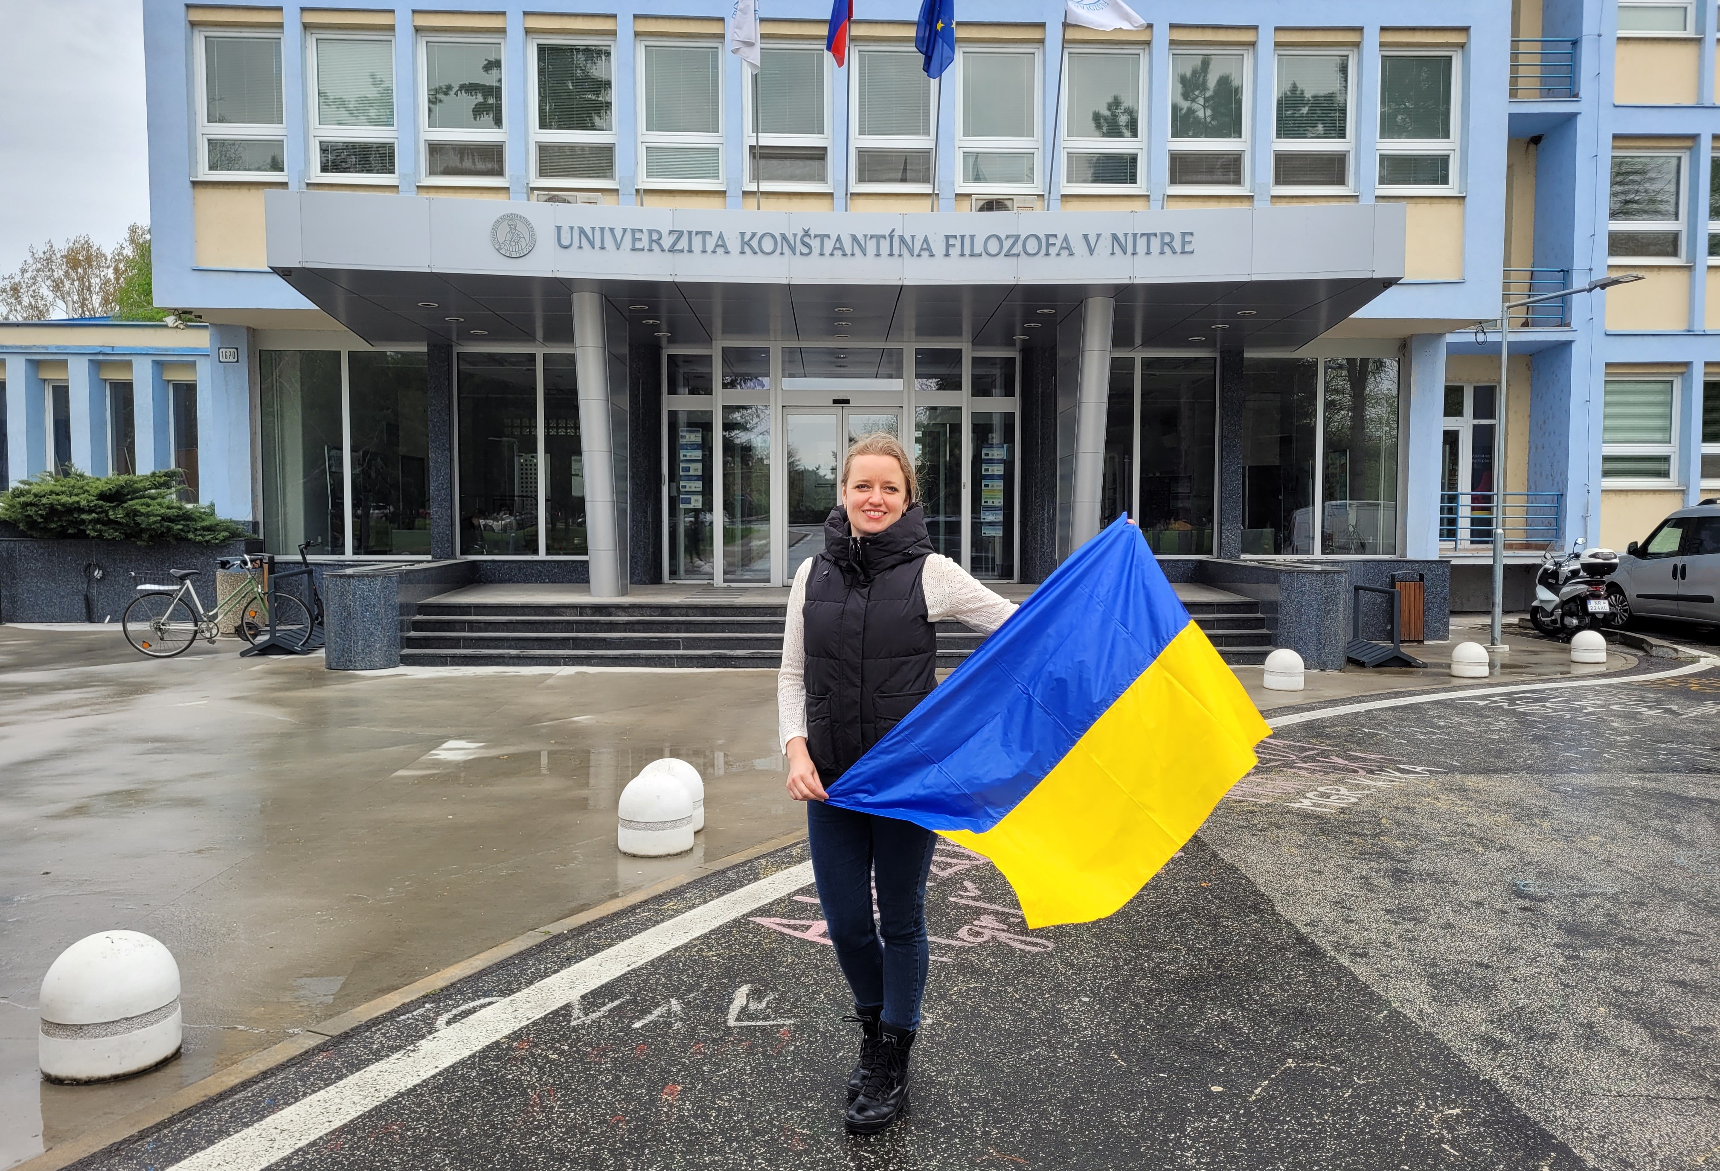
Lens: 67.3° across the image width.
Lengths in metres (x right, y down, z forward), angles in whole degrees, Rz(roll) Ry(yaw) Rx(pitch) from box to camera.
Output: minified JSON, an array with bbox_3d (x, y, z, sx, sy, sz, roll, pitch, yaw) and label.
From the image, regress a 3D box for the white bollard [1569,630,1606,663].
[{"bbox_3d":[7.818,0.655,13.850,0.333,0.340,0.333,0,3,-2],"label":"white bollard"}]

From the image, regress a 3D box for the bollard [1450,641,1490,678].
[{"bbox_3d":[5.859,0.716,12.400,0.335,0.330,0.335,0,3,-1],"label":"bollard"}]

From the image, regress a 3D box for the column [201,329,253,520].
[{"bbox_3d":[-8.472,-2.194,17.677,0.570,2.640,0.460,0,3,-1],"label":"column"}]

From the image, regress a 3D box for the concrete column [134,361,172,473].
[{"bbox_3d":[-10.159,-2.214,18.536,0.261,1.983,0.420,0,3,-2],"label":"concrete column"}]

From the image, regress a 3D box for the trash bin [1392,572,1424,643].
[{"bbox_3d":[6.878,0.272,16.219,0.330,0.900,0.280,0,3,-2],"label":"trash bin"}]

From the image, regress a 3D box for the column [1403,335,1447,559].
[{"bbox_3d":[7.232,-1.780,16.744,0.437,2.867,0.430,0,3,-3],"label":"column"}]

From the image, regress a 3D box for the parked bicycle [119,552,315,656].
[{"bbox_3d":[-6.747,0.222,13.582,1.780,1.050,0.580,-1,3,-22],"label":"parked bicycle"}]

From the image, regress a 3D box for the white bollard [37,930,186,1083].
[{"bbox_3d":[-2.065,1.135,3.569,0.339,0.348,0.339,0,3,0],"label":"white bollard"}]

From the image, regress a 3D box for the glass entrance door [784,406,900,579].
[{"bbox_3d":[-0.223,-1.185,17.228,1.570,2.400,0.130,0,3,-1],"label":"glass entrance door"}]

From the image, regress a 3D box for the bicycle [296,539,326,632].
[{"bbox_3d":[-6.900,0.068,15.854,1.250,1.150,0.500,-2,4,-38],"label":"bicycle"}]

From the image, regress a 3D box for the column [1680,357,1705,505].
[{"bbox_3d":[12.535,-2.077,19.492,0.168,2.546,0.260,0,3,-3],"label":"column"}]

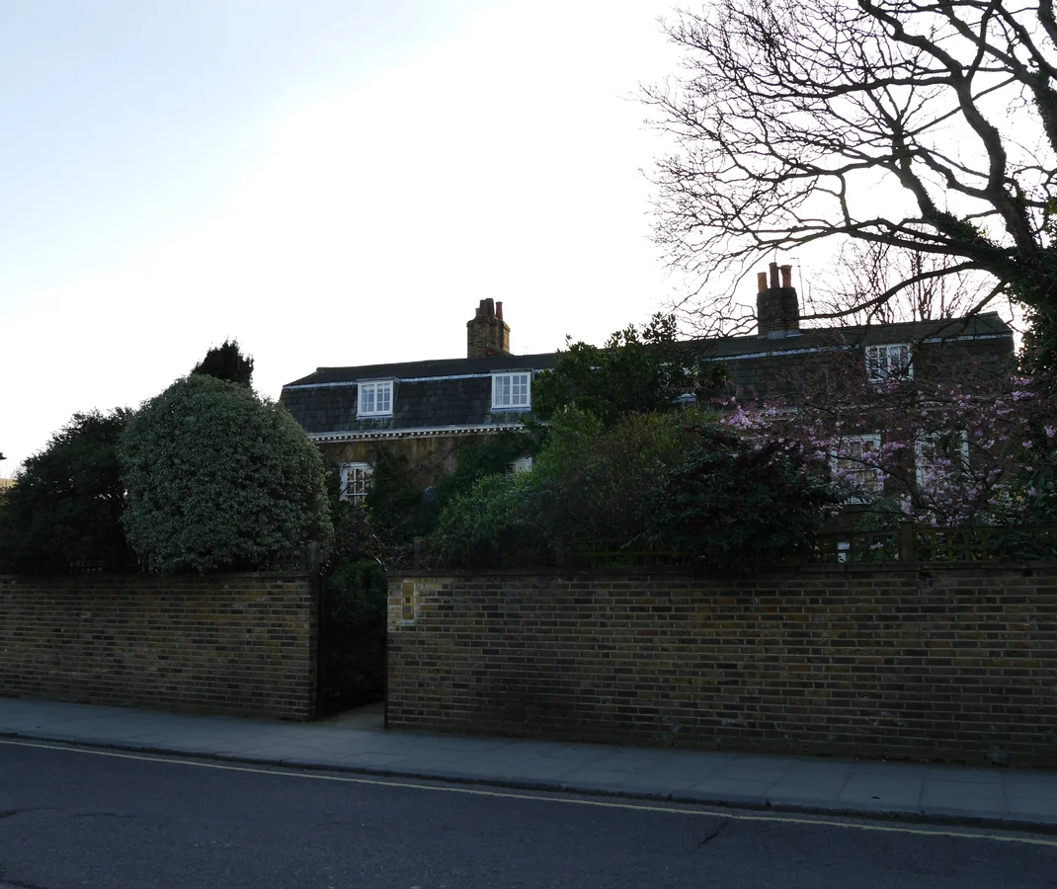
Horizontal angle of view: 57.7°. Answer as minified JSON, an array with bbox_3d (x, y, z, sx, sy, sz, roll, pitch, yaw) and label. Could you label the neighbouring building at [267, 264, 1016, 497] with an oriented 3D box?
[{"bbox_3d":[2.950,0.306,29.395,21.450,10.900,6.200,-3,-9,17],"label":"neighbouring building"}]

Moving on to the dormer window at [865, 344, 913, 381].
[{"bbox_3d":[9.422,-2.085,25.083,1.139,1.019,0.500,-3,-9,17],"label":"dormer window"}]

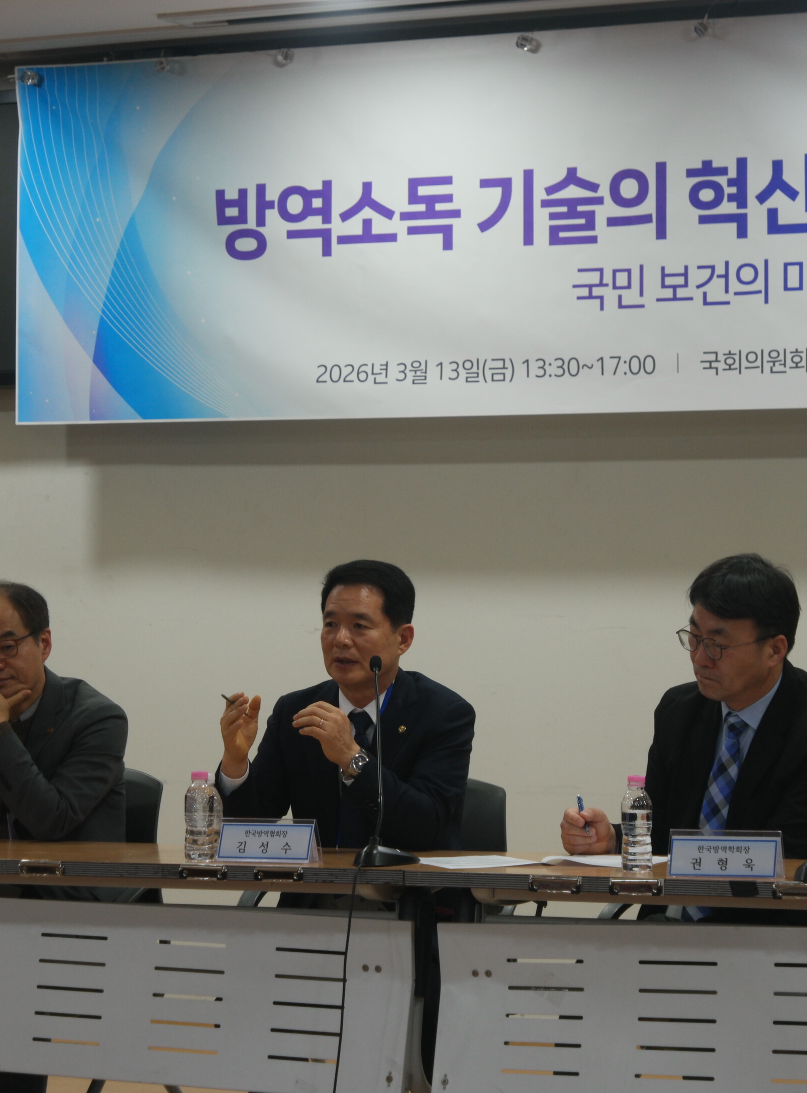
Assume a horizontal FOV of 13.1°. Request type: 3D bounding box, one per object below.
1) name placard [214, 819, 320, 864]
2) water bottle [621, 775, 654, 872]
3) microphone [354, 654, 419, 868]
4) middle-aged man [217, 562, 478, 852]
[{"bbox_3d":[-0.254,0.559,6.647,0.184,0.078,0.060,-1,-1,23],"label":"name placard"},{"bbox_3d":[0.423,0.502,6.347,0.057,0.173,0.057,0,-1,0],"label":"water bottle"},{"bbox_3d":[-0.031,0.403,6.678,0.136,0.388,0.309,-1,-1,14],"label":"microphone"},{"bbox_3d":[-0.083,0.678,7.172,0.540,1.300,0.780,-1,-1,27],"label":"middle-aged man"}]

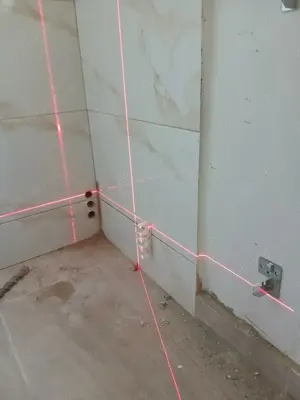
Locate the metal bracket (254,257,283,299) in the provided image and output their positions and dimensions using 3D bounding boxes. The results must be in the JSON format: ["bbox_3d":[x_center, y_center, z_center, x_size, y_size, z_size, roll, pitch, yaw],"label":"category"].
[{"bbox_3d":[0.212,0.156,0.570,0.046,0.072,0.053,-17,27,-30],"label":"metal bracket"}]

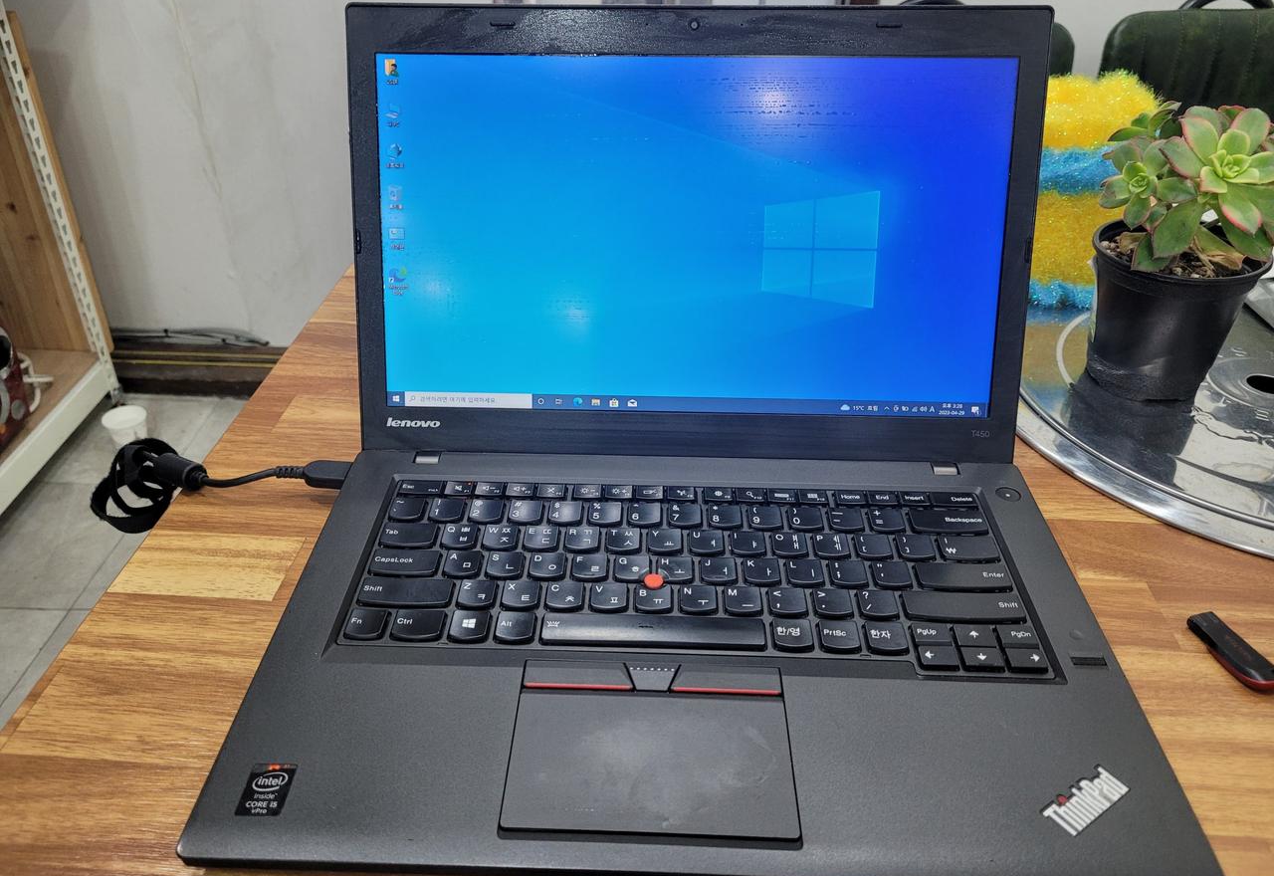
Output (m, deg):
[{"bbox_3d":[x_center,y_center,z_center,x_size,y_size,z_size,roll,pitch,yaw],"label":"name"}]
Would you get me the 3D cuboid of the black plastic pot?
[{"bbox_3d":[0.306,-0.074,0.556,0.090,0.085,0.090,0,35,0],"label":"black plastic pot"}]

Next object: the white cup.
[{"bbox_3d":[-0.902,-0.006,1.709,0.074,0.075,0.074,0,35,0],"label":"white cup"}]

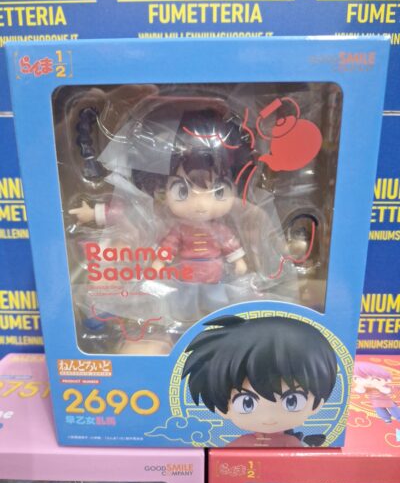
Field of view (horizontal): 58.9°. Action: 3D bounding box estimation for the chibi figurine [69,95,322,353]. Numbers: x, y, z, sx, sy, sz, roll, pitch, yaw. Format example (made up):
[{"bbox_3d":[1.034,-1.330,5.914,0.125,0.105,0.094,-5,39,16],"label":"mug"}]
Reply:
[{"bbox_3d":[-0.003,-0.004,0.173,0.117,0.122,0.055,0,15,1],"label":"chibi figurine"}]

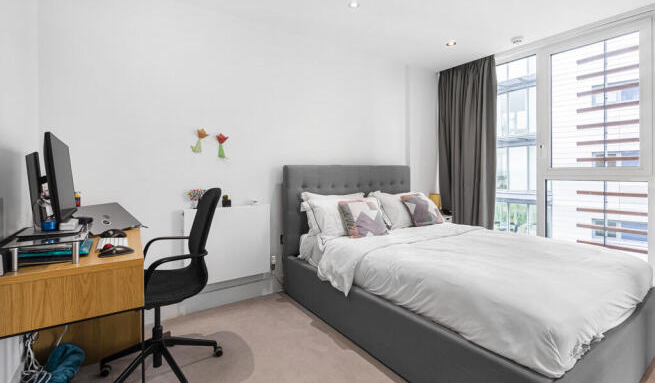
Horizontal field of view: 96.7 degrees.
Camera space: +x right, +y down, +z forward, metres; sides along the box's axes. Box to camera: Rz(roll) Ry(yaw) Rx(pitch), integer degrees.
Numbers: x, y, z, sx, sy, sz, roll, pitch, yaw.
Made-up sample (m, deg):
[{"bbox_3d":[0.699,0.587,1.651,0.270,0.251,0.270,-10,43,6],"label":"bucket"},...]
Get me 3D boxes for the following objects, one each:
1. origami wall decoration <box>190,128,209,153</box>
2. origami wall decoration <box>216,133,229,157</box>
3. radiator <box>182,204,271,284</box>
[{"bbox_3d":[-1.013,-0.404,2.306,0.133,0.206,0.035,-1,2,-35],"label":"origami wall decoration"},{"bbox_3d":[-0.868,-0.381,2.408,0.100,0.200,0.035,-1,2,-35],"label":"origami wall decoration"},{"bbox_3d":[-0.811,0.417,2.388,0.680,0.600,0.100,-1,2,-35],"label":"radiator"}]

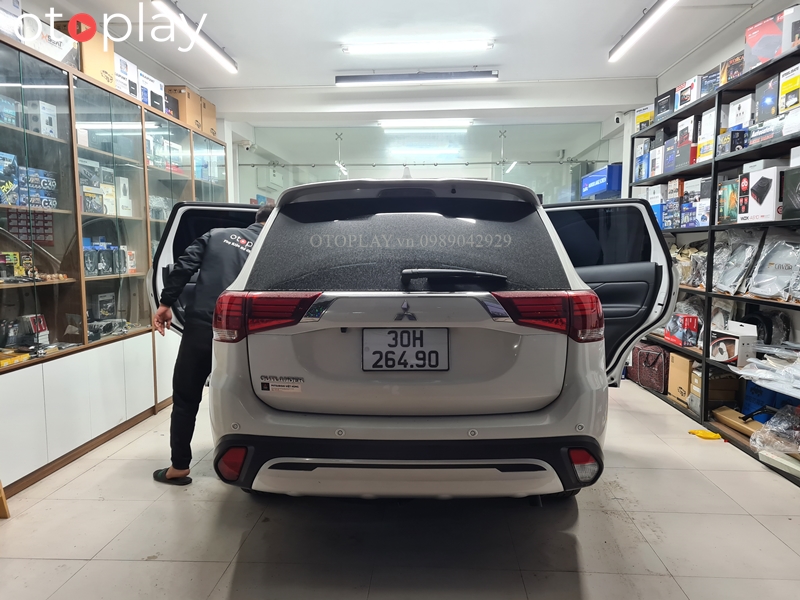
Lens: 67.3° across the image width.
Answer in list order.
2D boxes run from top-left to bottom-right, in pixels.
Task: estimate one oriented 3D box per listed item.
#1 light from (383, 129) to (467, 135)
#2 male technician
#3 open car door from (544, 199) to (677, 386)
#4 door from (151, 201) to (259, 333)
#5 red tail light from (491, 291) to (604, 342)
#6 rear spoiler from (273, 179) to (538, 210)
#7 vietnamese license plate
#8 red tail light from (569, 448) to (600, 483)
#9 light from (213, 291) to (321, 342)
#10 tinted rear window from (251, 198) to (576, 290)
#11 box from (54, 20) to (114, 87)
[{"bbox_3d":[0.366,-2.327,8.300,1.180,0.070,0.080,0,5,3],"label":"light"},{"bbox_3d":[-1.012,0.232,3.531,0.700,1.570,0.550,1,5,13],"label":"male technician"},{"bbox_3d":[1.197,-0.015,3.770,0.250,1.190,1.050,-4,6,-39],"label":"open car door"},{"bbox_3d":[-1.040,-0.010,3.853,0.250,1.190,1.050,4,7,43],"label":"door"},{"bbox_3d":[0.609,0.062,2.398,0.520,0.210,0.300,0,5,-1],"label":"red tail light"},{"bbox_3d":[0.033,-0.435,2.473,1.100,0.120,0.270,0,5,2],"label":"rear spoiler"},{"bbox_3d":[0.023,0.189,2.290,0.333,0.167,0.020,0,5,2],"label":"vietnamese license plate"},{"bbox_3d":[0.715,0.640,2.337,0.125,0.135,0.075,-1,5,-13],"label":"red tail light"},{"bbox_3d":[-0.554,0.065,2.441,0.520,0.210,0.300,0,5,6],"label":"light"},{"bbox_3d":[0.027,-0.230,2.497,1.300,0.460,0.150,0,-26,3],"label":"tinted rear window"},{"bbox_3d":[-2.114,-1.641,4.048,0.180,0.325,0.395,0,5,3],"label":"box"}]

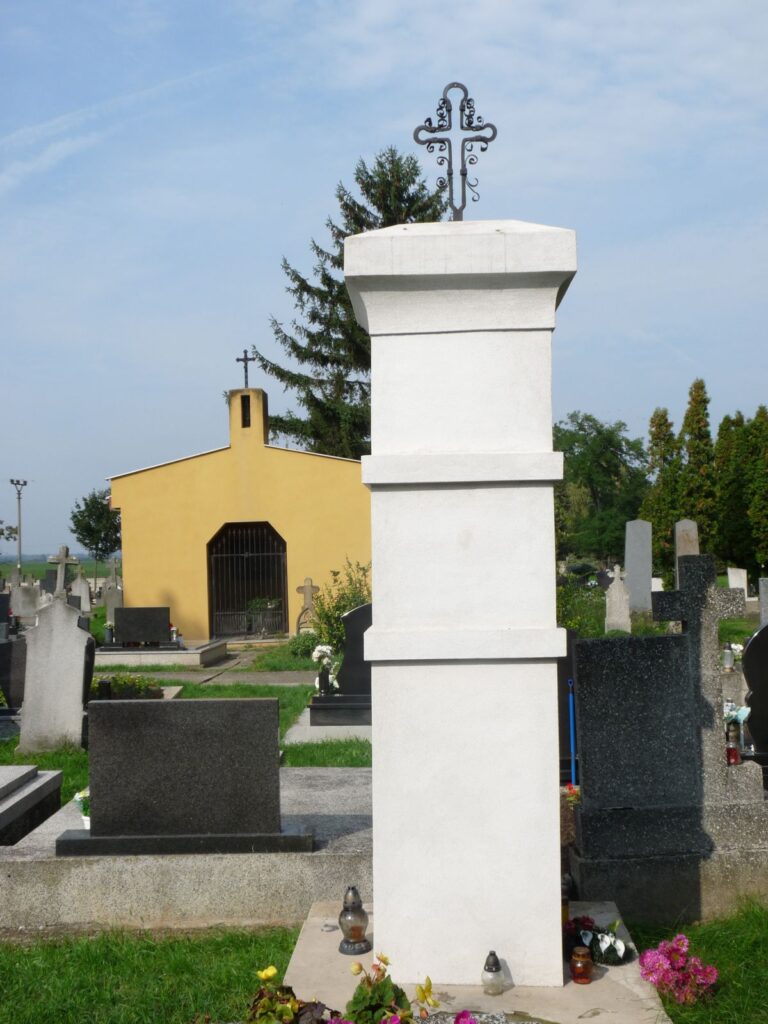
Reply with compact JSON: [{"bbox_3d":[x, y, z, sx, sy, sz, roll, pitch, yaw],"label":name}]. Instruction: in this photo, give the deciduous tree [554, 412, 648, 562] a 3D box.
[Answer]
[{"bbox_3d":[11.209,-0.933,62.145,6.600,8.800,6.600,-1,-2,2],"label":"deciduous tree"}]

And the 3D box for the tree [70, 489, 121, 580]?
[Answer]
[{"bbox_3d":[-12.021,1.295,47.924,2.300,4.500,2.300,-1,-2,2],"label":"tree"}]

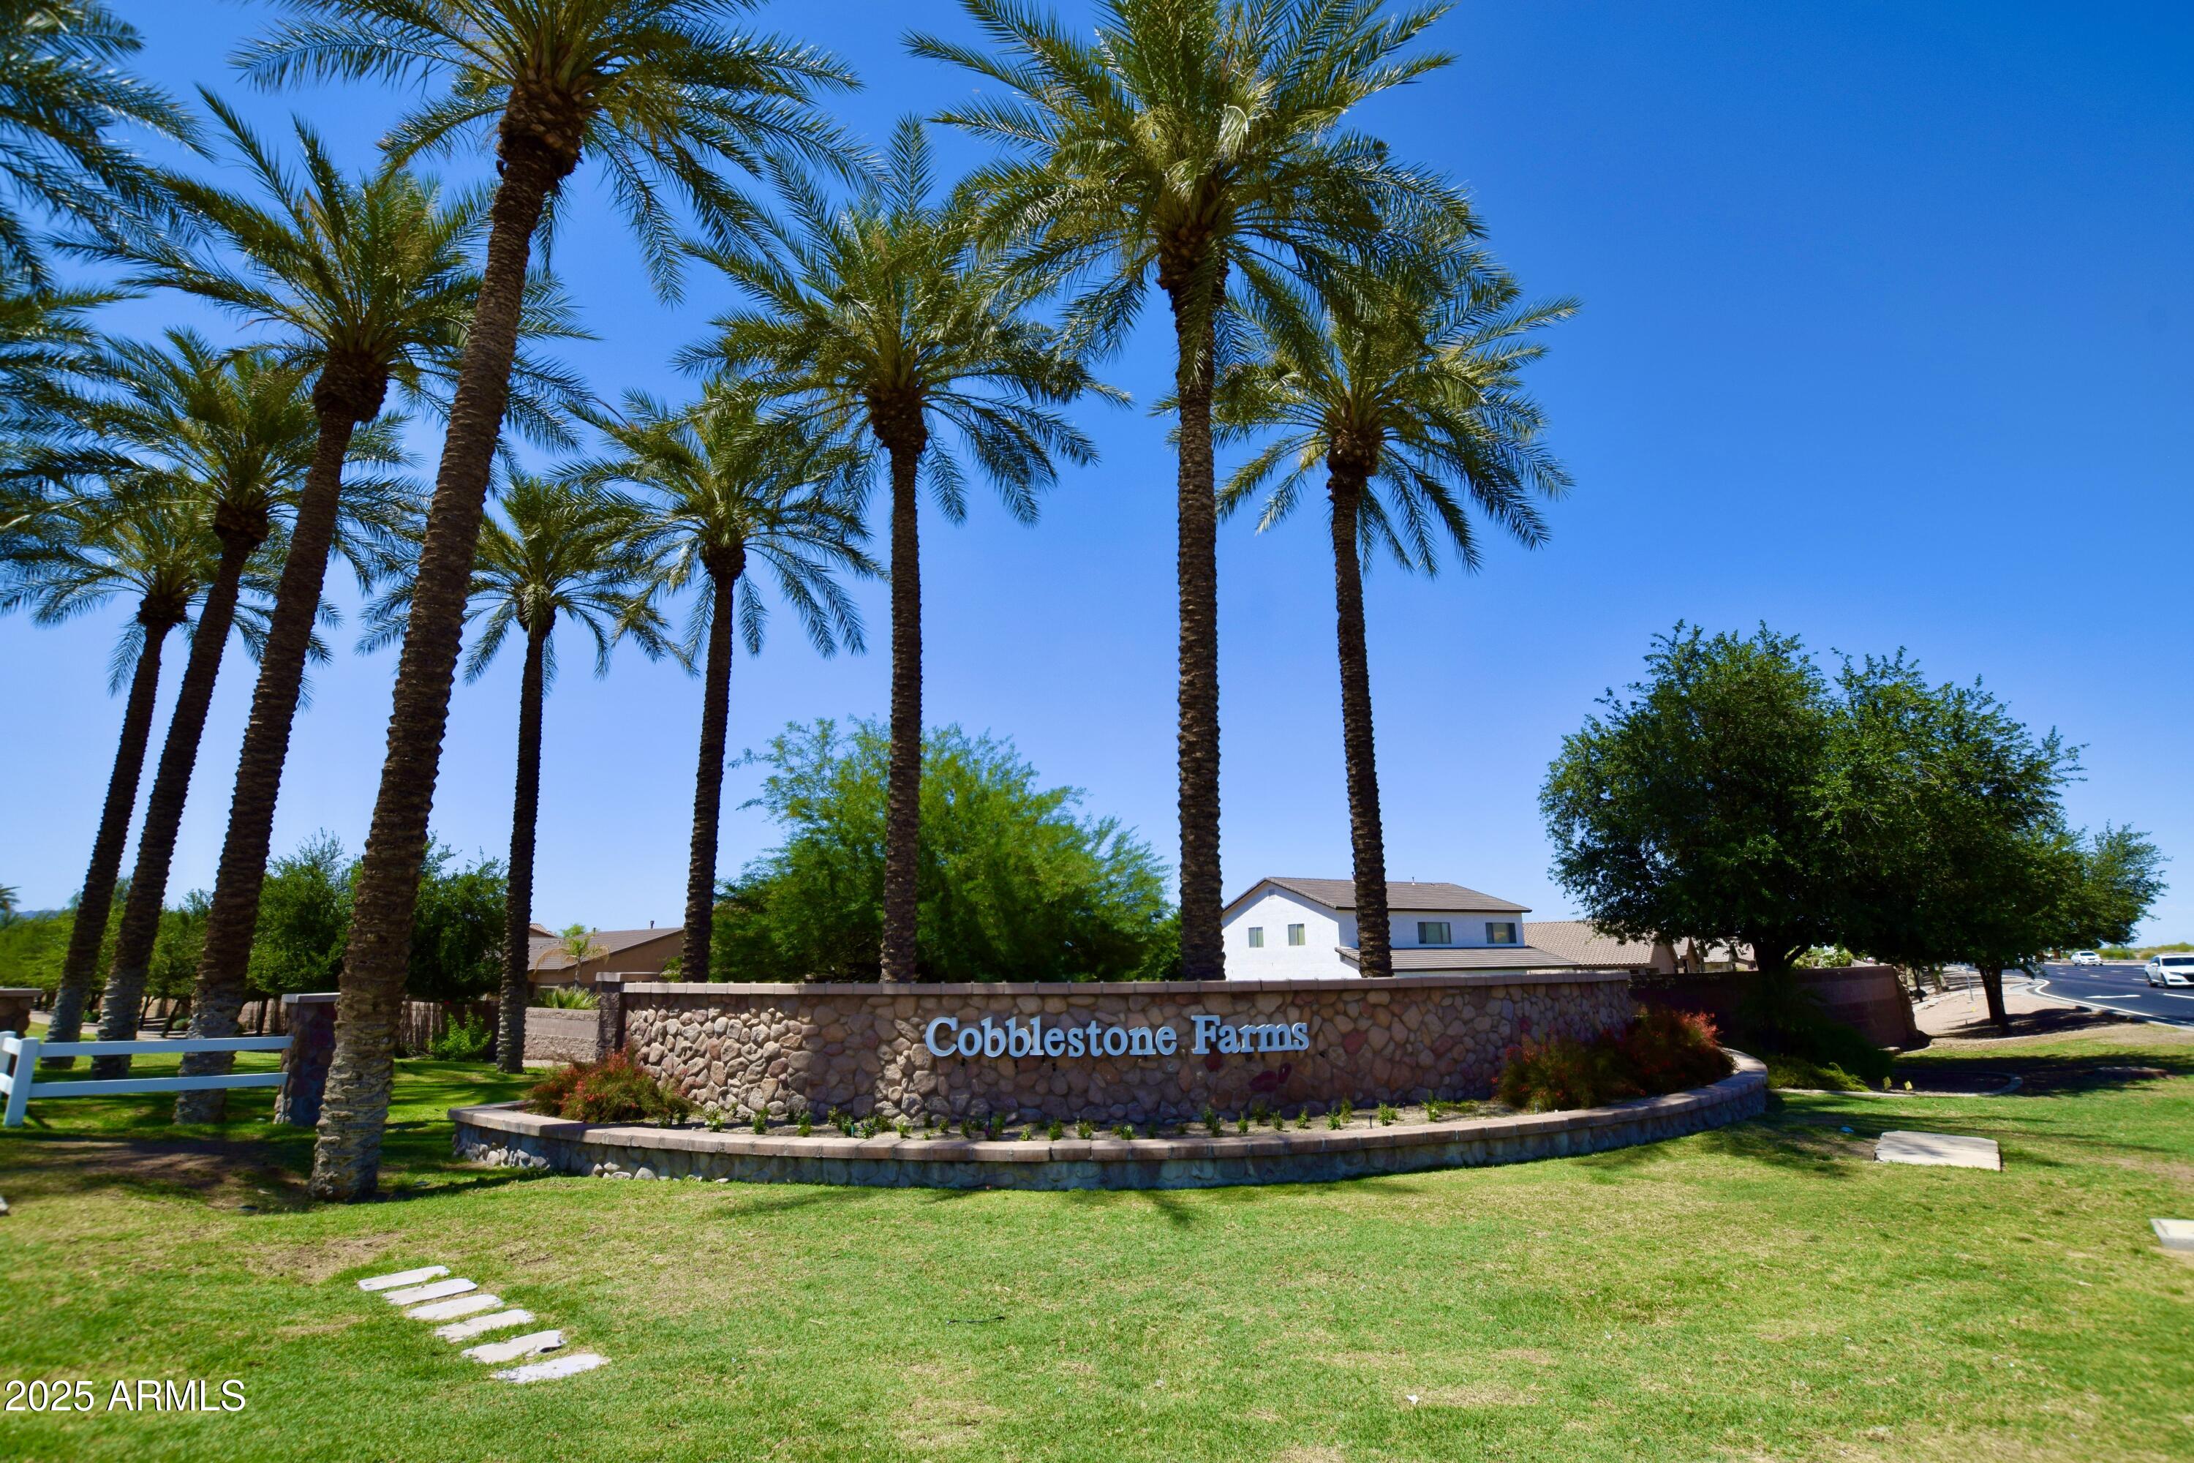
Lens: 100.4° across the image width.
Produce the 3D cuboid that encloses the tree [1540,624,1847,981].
[{"bbox_3d":[10.500,1.685,15.625,6.200,7.200,6.200,0,-13,0],"label":"tree"}]

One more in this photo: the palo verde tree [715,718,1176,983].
[{"bbox_3d":[-2.800,2.710,16.800,8.400,6.200,7.600,0,-13,0],"label":"palo verde tree"}]

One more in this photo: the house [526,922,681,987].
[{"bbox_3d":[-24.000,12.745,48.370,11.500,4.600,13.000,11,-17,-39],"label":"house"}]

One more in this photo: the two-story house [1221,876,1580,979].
[{"bbox_3d":[18.200,13.000,57.800,15.300,7.100,15.300,6,-15,-25],"label":"two-story house"}]

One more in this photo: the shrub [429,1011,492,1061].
[{"bbox_3d":[-11.500,5.530,16.600,1.050,0.930,0.950,0,-13,0],"label":"shrub"}]

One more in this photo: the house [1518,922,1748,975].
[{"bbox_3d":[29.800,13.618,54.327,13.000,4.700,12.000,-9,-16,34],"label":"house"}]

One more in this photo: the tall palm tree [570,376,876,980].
[{"bbox_3d":[-6.950,-0.315,16.295,5.800,12.000,5.800,0,-13,0],"label":"tall palm tree"}]

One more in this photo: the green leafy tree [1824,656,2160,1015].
[{"bbox_3d":[22.300,2.820,22.900,6.800,9.000,6.800,0,-13,0],"label":"green leafy tree"}]

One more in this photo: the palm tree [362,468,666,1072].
[{"bbox_3d":[-10.300,0.370,16.000,4.900,10.500,4.900,0,-13,0],"label":"palm tree"}]

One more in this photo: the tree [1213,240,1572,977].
[{"bbox_3d":[4.300,-1.400,13.400,5.500,12.700,5.500,0,-13,0],"label":"tree"}]

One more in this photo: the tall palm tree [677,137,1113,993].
[{"bbox_3d":[-2.750,-1.900,12.352,6.000,13.000,6.000,0,-13,0],"label":"tall palm tree"}]

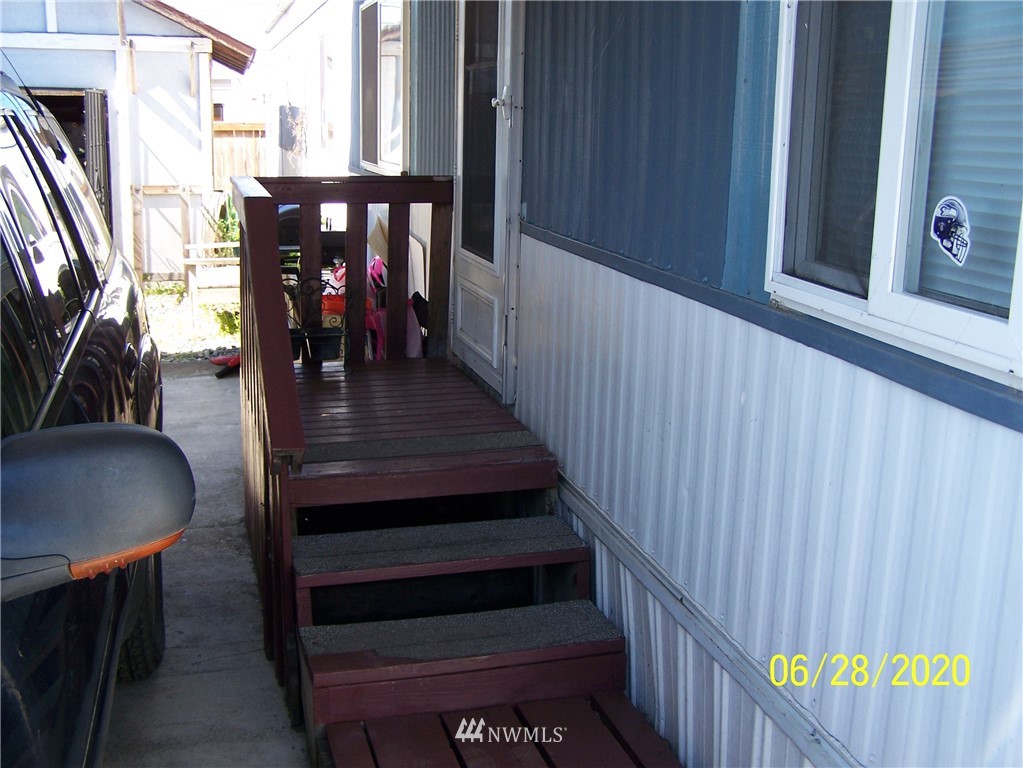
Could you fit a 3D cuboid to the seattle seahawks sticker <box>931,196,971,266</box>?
[{"bbox_3d":[0.626,-0.218,1.600,0.004,0.096,0.090,-3,14,-15],"label":"seattle seahawks sticker"}]

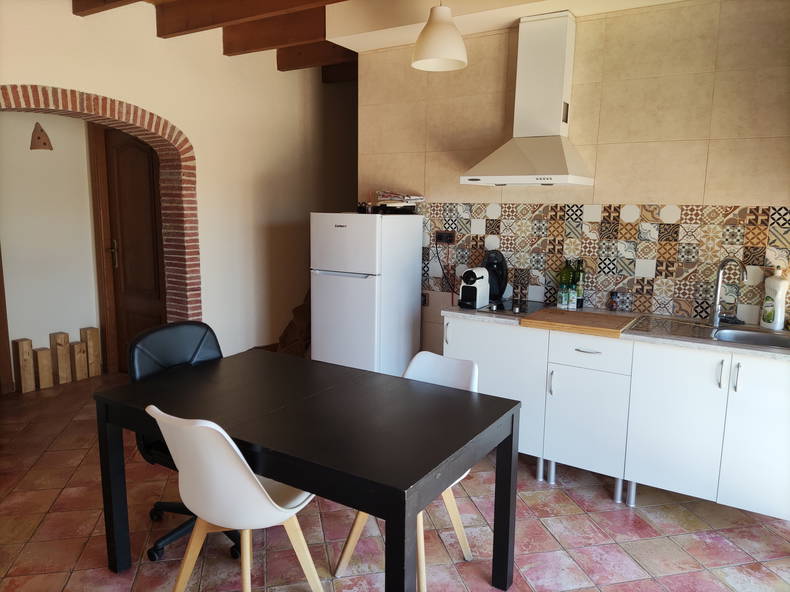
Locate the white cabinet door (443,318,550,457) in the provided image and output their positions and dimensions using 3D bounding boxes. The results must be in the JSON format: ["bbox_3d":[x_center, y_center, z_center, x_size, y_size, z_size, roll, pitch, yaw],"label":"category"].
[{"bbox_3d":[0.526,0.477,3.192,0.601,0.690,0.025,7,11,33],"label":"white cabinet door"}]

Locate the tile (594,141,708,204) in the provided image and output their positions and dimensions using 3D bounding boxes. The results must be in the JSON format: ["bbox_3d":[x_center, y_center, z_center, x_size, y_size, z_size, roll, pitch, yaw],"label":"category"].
[{"bbox_3d":[1.353,-0.646,3.161,0.546,0.326,0.010,6,11,32],"label":"tile"}]

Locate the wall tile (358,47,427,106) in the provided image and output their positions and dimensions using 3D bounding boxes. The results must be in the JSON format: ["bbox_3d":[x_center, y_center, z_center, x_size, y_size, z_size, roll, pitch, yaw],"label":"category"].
[{"bbox_3d":[-0.021,-1.452,3.936,0.545,0.336,0.010,6,11,32],"label":"wall tile"}]

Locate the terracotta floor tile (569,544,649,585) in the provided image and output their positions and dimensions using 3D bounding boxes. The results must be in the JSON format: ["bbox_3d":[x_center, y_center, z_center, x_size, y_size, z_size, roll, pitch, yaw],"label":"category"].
[{"bbox_3d":[0.886,1.116,2.464,0.247,0.012,0.247,-1,9,-12],"label":"terracotta floor tile"}]

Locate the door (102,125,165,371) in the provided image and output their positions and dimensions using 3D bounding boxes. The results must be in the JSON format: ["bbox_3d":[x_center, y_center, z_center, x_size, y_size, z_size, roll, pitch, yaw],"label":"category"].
[{"bbox_3d":[-2.046,-0.313,4.756,0.725,2.020,0.040,6,11,32],"label":"door"}]

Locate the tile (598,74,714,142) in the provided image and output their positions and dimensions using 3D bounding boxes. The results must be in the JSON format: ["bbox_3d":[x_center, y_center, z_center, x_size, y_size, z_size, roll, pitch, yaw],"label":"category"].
[{"bbox_3d":[1.356,-0.971,3.108,0.546,0.327,0.010,6,11,32],"label":"tile"}]

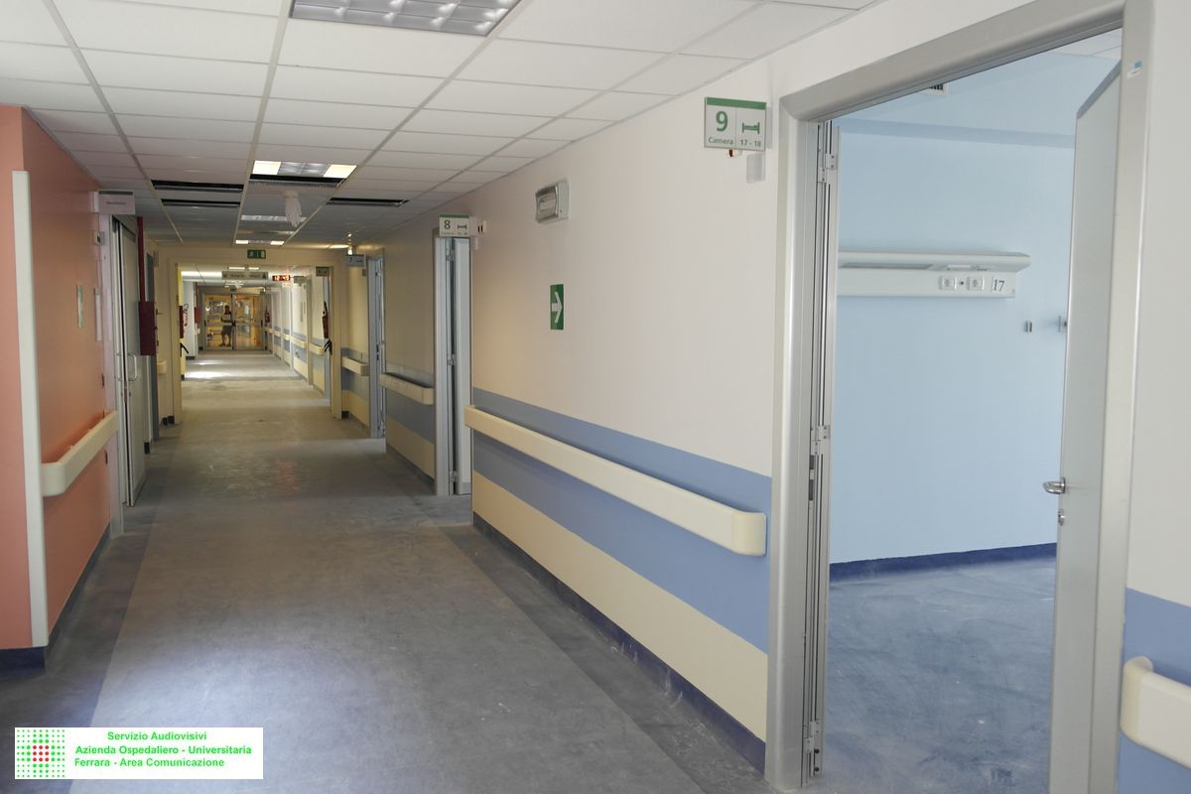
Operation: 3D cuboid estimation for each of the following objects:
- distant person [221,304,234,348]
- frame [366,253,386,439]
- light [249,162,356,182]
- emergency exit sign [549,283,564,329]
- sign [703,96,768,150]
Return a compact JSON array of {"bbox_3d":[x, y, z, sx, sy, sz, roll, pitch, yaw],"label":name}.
[{"bbox_3d":[-16.231,-3.097,43.830,0.560,1.827,0.380,-3,6,-28],"label":"distant person"},{"bbox_3d":[-2.539,-0.553,11.860,0.170,2.293,1.405,-2,5,-21],"label":"frame"},{"bbox_3d":[-1.767,-1.412,6.042,0.600,0.080,0.610,-2,5,-21],"label":"light"},{"bbox_3d":[-0.215,-0.494,5.481,0.010,0.247,0.245,-2,5,-21],"label":"emergency exit sign"},{"bbox_3d":[0.462,-0.897,3.273,0.229,0.162,0.020,-2,5,-21],"label":"sign"}]

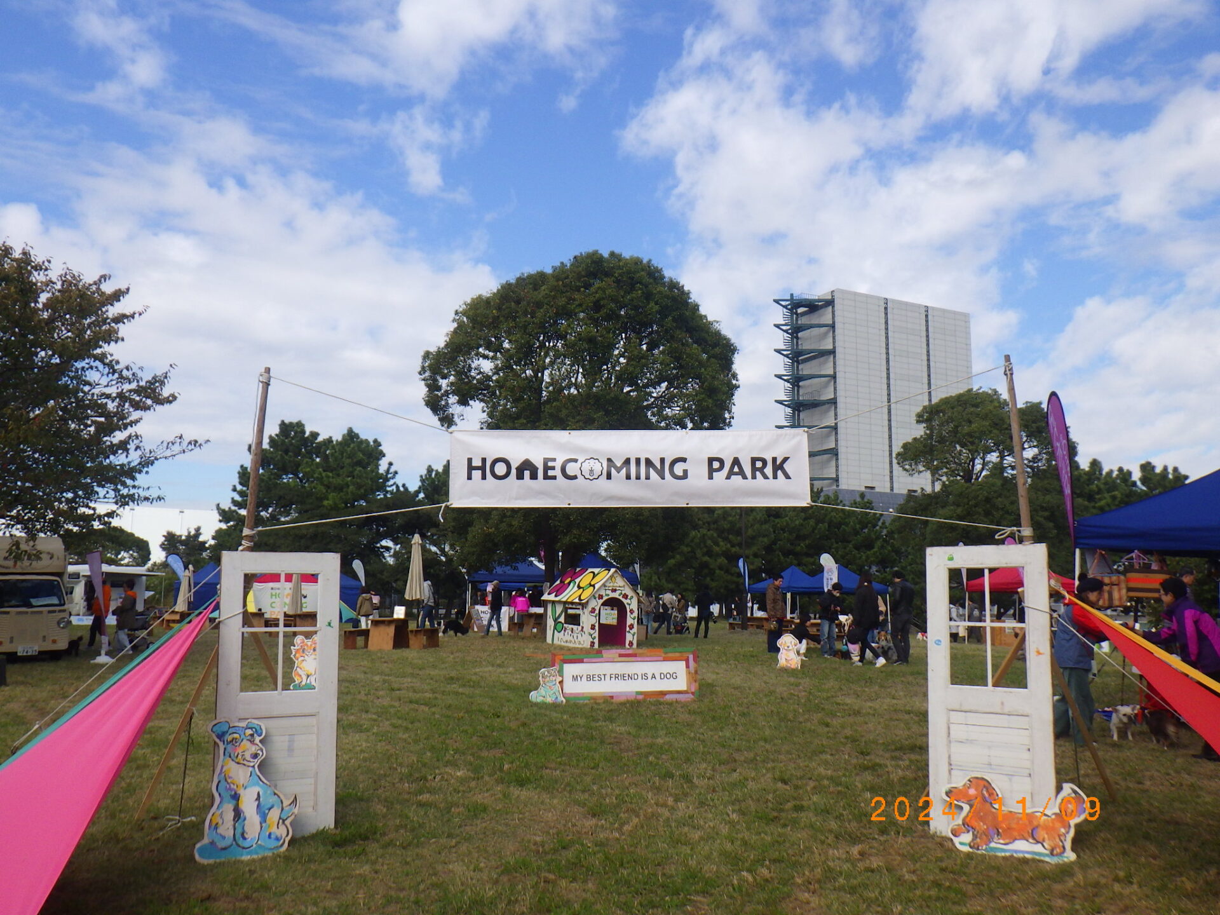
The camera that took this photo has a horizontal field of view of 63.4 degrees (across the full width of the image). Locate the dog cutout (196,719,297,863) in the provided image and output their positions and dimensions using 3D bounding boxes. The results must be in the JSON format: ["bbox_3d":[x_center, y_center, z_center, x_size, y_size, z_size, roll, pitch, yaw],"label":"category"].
[{"bbox_3d":[-1.932,1.767,5.287,0.470,0.702,0.030,3,-15,-17],"label":"dog cutout"}]

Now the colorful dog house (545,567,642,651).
[{"bbox_3d":[-0.414,3.623,23.922,1.500,1.844,1.950,5,-9,-32],"label":"colorful dog house"}]

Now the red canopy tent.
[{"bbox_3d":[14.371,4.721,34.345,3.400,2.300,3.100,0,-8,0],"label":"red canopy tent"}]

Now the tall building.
[{"bbox_3d":[42.767,-0.730,157.664,30.000,47.355,12.000,4,-9,-26],"label":"tall building"}]

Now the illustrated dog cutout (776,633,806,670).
[{"bbox_3d":[3.413,3.656,18.600,0.540,0.680,0.040,0,-8,0],"label":"illustrated dog cutout"}]

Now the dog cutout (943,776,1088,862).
[{"bbox_3d":[2.414,2.138,5.897,0.809,0.427,0.030,-3,-14,25],"label":"dog cutout"}]

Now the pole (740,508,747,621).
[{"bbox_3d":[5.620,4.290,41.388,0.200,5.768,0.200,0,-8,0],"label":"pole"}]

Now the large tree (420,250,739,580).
[{"bbox_3d":[-1.069,-0.586,32.632,10.774,12.955,10.774,0,-8,0],"label":"large tree"}]

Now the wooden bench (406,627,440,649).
[{"bbox_3d":[-4.248,4.161,22.692,0.320,0.450,1.000,-1,-8,10],"label":"wooden bench"}]

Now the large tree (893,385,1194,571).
[{"bbox_3d":[22.593,2.415,51.181,14.886,12.223,11.000,0,-8,0],"label":"large tree"}]

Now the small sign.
[{"bbox_3d":[0.181,2.769,12.592,1.805,0.644,0.140,1,-13,-5],"label":"small sign"}]

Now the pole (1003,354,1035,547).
[{"bbox_3d":[2.490,0.780,5.849,0.060,2.859,0.060,-1,-10,0],"label":"pole"}]

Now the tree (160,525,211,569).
[{"bbox_3d":[-24.941,6.583,57.651,3.266,5.203,3.266,0,-8,0],"label":"tree"}]

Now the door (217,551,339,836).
[{"bbox_3d":[-2.135,1.500,6.346,0.730,1.766,0.050,2,-8,-23],"label":"door"}]

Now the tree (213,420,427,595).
[{"bbox_3d":[-14.734,3.010,49.333,10.300,9.926,9.500,0,-8,0],"label":"tree"}]

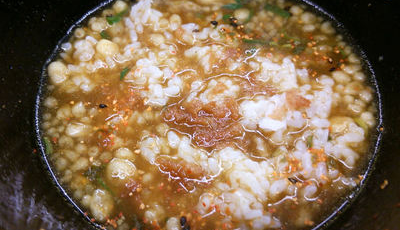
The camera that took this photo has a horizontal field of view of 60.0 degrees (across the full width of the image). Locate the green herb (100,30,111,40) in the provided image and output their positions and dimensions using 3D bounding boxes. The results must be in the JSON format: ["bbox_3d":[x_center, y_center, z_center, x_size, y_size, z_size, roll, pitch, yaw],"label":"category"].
[{"bbox_3d":[-0.054,-0.046,0.199,0.008,0.002,0.005,32,63,20],"label":"green herb"}]

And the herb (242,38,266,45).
[{"bbox_3d":[0.031,-0.041,0.195,0.014,0.002,0.004,14,58,10],"label":"herb"}]

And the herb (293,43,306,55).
[{"bbox_3d":[0.055,-0.036,0.191,0.008,0.002,0.005,-24,59,-14],"label":"herb"}]

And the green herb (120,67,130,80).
[{"bbox_3d":[-0.039,-0.022,0.183,0.003,0.002,0.009,20,59,13],"label":"green herb"}]

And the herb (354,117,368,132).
[{"bbox_3d":[0.076,0.005,0.164,0.003,0.002,0.009,-24,60,-14],"label":"herb"}]

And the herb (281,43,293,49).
[{"bbox_3d":[0.048,-0.038,0.193,0.008,0.002,0.003,-10,57,-5],"label":"herb"}]

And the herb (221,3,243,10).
[{"bbox_3d":[0.020,-0.066,0.211,0.012,0.002,0.005,-3,57,-1],"label":"herb"}]

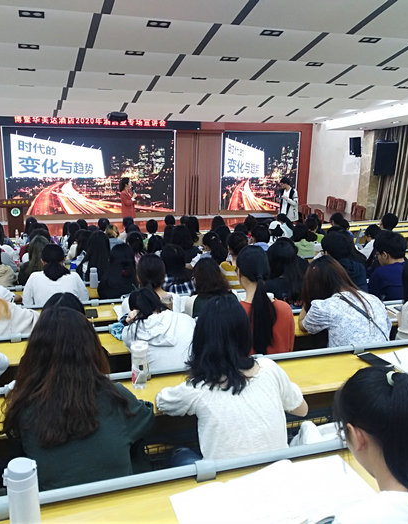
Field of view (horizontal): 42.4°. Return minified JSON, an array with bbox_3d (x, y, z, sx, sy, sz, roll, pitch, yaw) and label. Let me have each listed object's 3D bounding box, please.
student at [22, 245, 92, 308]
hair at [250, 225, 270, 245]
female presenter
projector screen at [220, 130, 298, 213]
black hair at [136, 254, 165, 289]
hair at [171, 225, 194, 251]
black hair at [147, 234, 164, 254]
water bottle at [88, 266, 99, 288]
[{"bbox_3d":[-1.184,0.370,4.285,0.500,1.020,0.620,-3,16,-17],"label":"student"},{"bbox_3d":[0.623,-0.306,5.812,0.190,0.200,0.220,-11,19,-38],"label":"hair"},{"bbox_3d":[-1.647,-1.056,11.778,0.480,1.620,0.480,7,16,21],"label":"female presenter"},{"bbox_3d":[1.818,-2.944,16.922,2.630,2.480,0.120,-3,16,-17],"label":"projector screen"},{"bbox_3d":[-0.337,0.061,3.369,0.190,0.230,0.210,-5,16,-22],"label":"black hair"},{"bbox_3d":[-0.209,-0.229,5.240,0.240,0.260,0.230,-3,16,-17],"label":"hair"},{"bbox_3d":[-0.466,-0.173,5.134,0.175,0.215,0.200,-3,15,-17],"label":"black hair"},{"bbox_3d":[-0.941,0.132,4.474,0.068,0.190,0.068,-3,15,-17],"label":"water bottle"}]

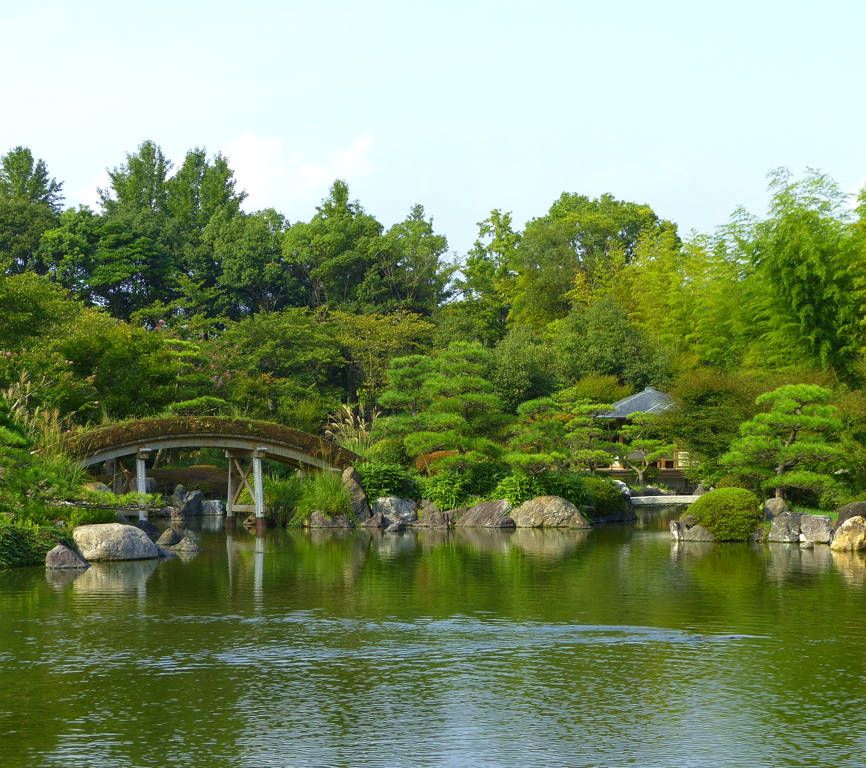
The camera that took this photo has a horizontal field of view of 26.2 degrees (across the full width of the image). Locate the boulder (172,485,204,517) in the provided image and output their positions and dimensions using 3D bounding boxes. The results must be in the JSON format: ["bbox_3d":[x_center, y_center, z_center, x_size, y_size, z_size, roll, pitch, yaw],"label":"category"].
[{"bbox_3d":[-9.408,4.464,71.416,1.226,1.226,1.000,0,-2,0],"label":"boulder"}]

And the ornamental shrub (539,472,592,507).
[{"bbox_3d":[4.287,3.429,60.293,1.682,1.132,1.500,0,-2,0],"label":"ornamental shrub"}]

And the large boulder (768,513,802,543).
[{"bbox_3d":[10.209,4.143,54.129,0.988,0.820,0.850,0,-2,0],"label":"large boulder"}]

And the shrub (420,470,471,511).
[{"bbox_3d":[0.377,3.509,61.123,1.640,1.279,1.500,0,-2,0],"label":"shrub"}]

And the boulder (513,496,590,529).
[{"bbox_3d":[4.064,4.380,63.910,2.744,1.043,1.700,0,-2,0],"label":"boulder"}]

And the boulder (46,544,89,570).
[{"bbox_3d":[-7.245,3.434,36.991,0.893,0.496,0.750,0,-2,0],"label":"boulder"}]

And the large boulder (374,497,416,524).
[{"bbox_3d":[-1.322,4.467,65.711,1.551,0.999,1.100,0,-2,0],"label":"large boulder"}]

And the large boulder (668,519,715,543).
[{"bbox_3d":[6.832,3.857,49.067,1.211,0.632,1.000,0,-2,0],"label":"large boulder"}]

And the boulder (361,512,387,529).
[{"bbox_3d":[-1.990,4.628,63.401,0.885,0.512,0.700,0,-2,0],"label":"boulder"}]

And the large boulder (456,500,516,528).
[{"bbox_3d":[1.665,4.138,59.093,1.903,0.888,1.300,0,-2,0],"label":"large boulder"}]

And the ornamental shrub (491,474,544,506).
[{"bbox_3d":[3.113,3.970,68.646,1.915,1.271,1.500,0,-2,0],"label":"ornamental shrub"}]

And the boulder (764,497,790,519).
[{"bbox_3d":[10.362,3.796,56.216,0.784,0.683,0.700,0,-2,0],"label":"boulder"}]

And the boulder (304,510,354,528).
[{"bbox_3d":[-3.561,4.599,63.502,1.704,0.576,0.900,0,-2,0],"label":"boulder"}]

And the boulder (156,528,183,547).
[{"bbox_3d":[-6.650,3.860,46.940,0.680,0.441,0.650,0,-2,0],"label":"boulder"}]

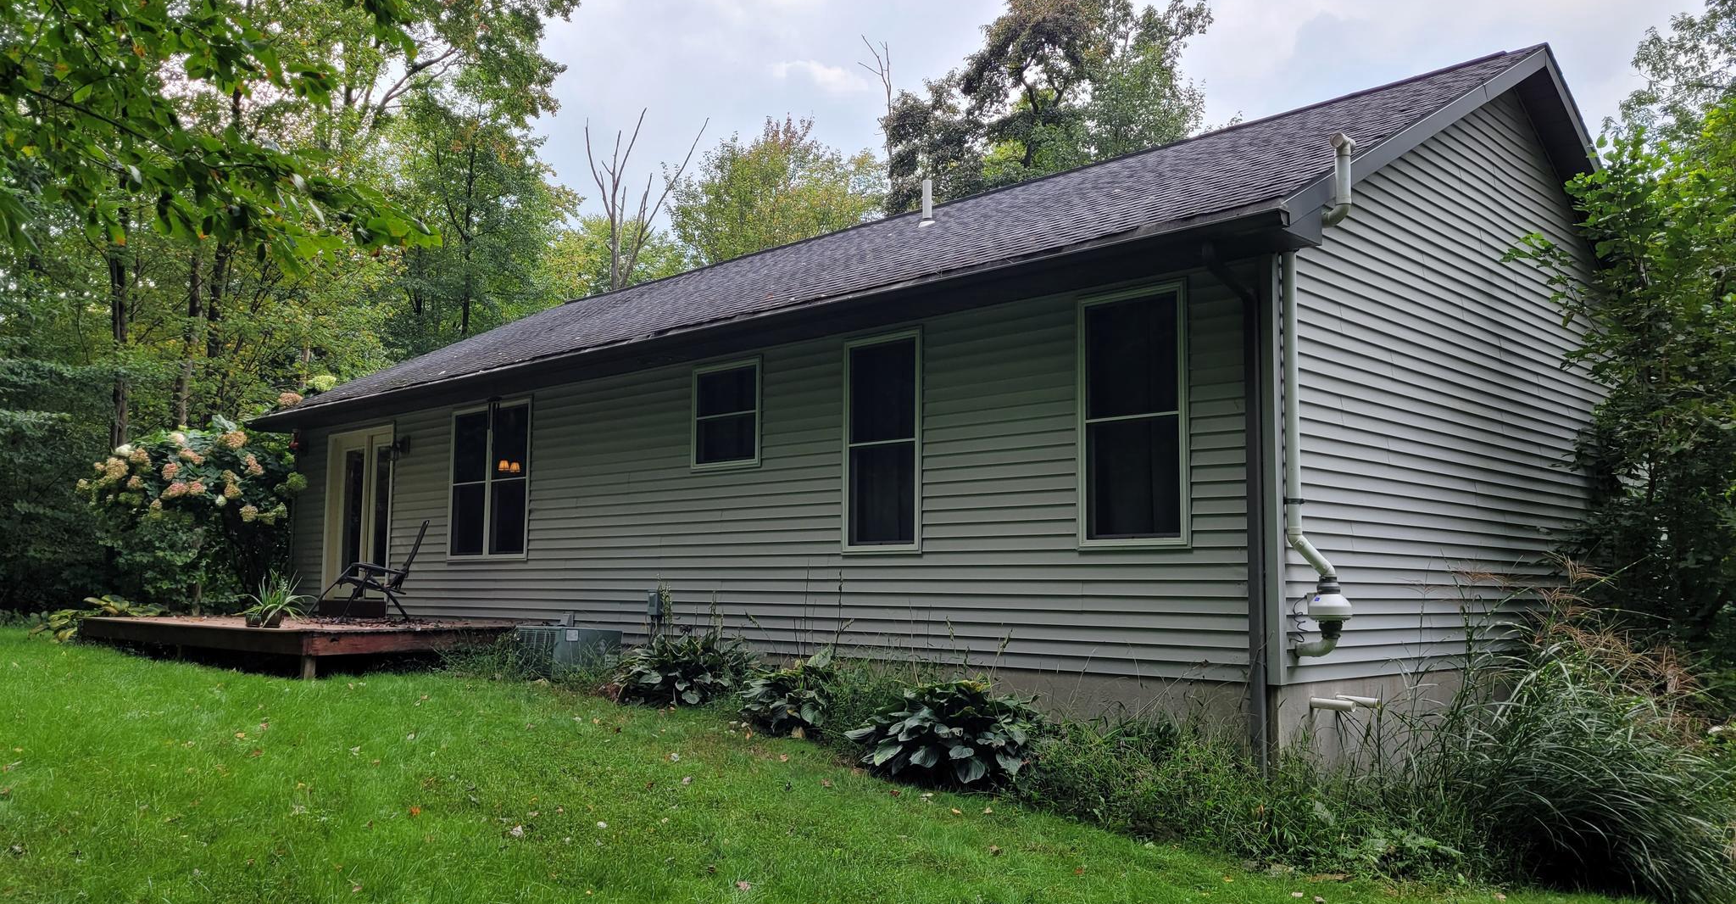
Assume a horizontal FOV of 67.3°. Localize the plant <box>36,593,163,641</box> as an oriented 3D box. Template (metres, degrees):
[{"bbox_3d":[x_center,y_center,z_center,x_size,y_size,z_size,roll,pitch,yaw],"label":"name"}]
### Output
[{"bbox_3d":[-9.326,2.013,15.800,1.400,0.520,1.300,-5,-8,45],"label":"plant"}]

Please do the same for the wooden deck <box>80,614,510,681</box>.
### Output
[{"bbox_3d":[-6.171,2.025,14.256,6.550,0.415,2.620,-5,-8,45],"label":"wooden deck"}]

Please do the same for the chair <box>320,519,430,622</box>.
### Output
[{"bbox_3d":[-5.337,1.274,14.000,1.100,1.100,0.660,3,-6,-20],"label":"chair"}]

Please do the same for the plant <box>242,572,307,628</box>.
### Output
[{"bbox_3d":[-5.552,1.386,12.200,0.600,0.520,0.570,-5,-8,45],"label":"plant"}]

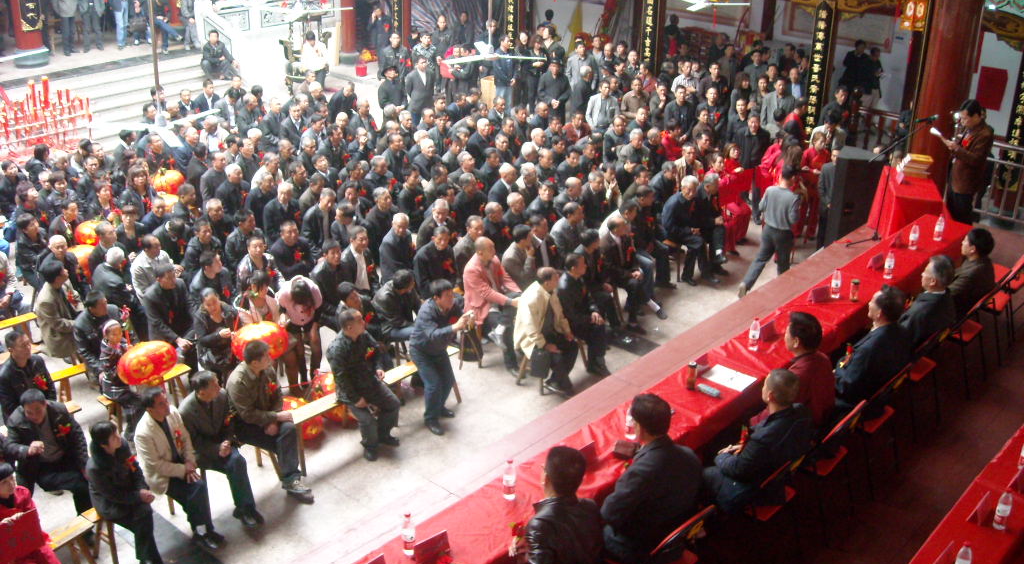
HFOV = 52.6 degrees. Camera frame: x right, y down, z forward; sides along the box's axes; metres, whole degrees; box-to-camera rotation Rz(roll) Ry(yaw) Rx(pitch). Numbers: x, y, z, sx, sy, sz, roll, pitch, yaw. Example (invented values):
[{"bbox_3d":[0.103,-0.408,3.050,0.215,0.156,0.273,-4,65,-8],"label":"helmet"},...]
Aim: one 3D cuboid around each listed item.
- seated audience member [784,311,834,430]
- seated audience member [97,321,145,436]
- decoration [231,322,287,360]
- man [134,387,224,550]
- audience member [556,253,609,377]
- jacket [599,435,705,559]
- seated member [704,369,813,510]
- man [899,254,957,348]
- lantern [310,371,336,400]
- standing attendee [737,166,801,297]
[{"bbox_3d":[1.709,0.779,6.254,0.800,1.290,0.550,21,30,37],"label":"seated audience member"},{"bbox_3d":[-3.299,0.873,8.855,0.600,1.100,0.420,18,28,33],"label":"seated audience member"},{"bbox_3d":[-2.291,0.541,9.404,0.520,0.370,0.520,1,24,0],"label":"decoration"},{"bbox_3d":[-2.462,1.395,7.724,0.780,1.260,0.520,12,26,23],"label":"man"},{"bbox_3d":[0.710,0.344,10.115,0.760,1.270,0.520,10,25,20],"label":"audience member"},{"bbox_3d":[0.698,1.079,5.183,0.520,0.620,0.420,-19,30,-40],"label":"jacket"},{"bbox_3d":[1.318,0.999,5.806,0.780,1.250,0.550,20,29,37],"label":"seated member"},{"bbox_3d":[2.842,0.342,7.481,0.800,1.250,0.520,20,29,37],"label":"man"},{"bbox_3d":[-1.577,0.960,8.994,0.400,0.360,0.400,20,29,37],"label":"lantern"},{"bbox_3d":[2.768,-0.491,11.172,0.650,1.620,0.500,-20,31,-41],"label":"standing attendee"}]

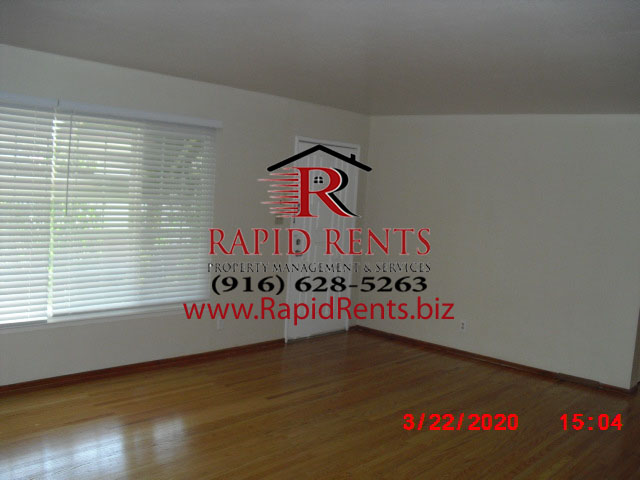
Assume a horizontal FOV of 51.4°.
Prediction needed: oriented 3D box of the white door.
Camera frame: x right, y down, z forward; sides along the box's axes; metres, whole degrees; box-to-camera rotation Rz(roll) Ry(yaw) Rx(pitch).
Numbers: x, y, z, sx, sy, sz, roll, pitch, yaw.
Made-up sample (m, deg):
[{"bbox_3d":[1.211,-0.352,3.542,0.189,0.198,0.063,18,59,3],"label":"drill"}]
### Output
[{"bbox_3d":[0.038,-0.001,7.134,0.080,2.090,0.990,7,6,43],"label":"white door"}]

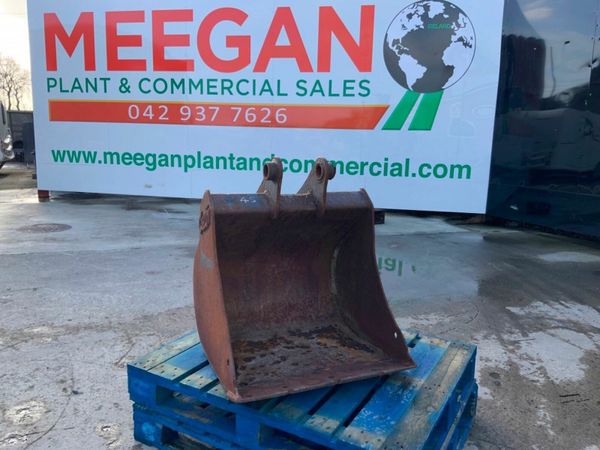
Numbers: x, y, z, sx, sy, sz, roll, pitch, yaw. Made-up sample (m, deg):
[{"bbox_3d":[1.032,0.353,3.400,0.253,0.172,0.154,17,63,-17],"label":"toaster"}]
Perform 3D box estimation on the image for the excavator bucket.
[{"bbox_3d":[-0.013,0.143,2.154,0.777,0.857,0.700,-3,12,-23],"label":"excavator bucket"}]

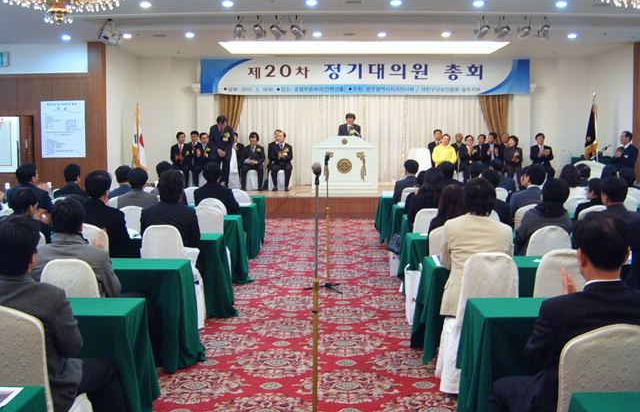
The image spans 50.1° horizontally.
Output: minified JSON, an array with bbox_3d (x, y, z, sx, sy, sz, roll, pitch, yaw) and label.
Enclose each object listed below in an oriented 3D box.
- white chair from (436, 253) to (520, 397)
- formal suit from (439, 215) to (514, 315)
[{"bbox_3d":[1.070,0.711,4.477,0.490,0.920,0.560,0,6,1],"label":"white chair"},{"bbox_3d":[1.056,0.395,4.724,0.510,0.720,0.400,0,6,1],"label":"formal suit"}]

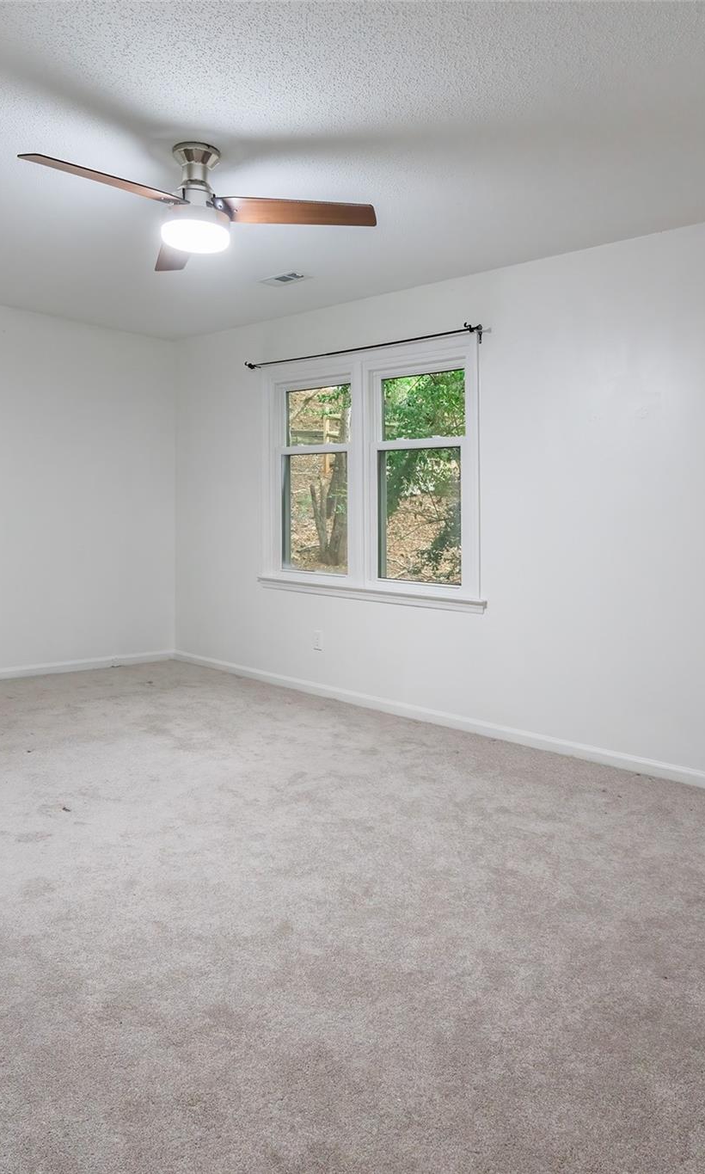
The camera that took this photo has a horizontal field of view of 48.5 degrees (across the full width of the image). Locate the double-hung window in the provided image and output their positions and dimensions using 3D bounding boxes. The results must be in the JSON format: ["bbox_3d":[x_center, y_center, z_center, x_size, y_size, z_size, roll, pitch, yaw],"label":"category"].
[{"bbox_3d":[0.037,-0.674,4.715,1.764,1.470,0.120,6,6,42],"label":"double-hung window"}]

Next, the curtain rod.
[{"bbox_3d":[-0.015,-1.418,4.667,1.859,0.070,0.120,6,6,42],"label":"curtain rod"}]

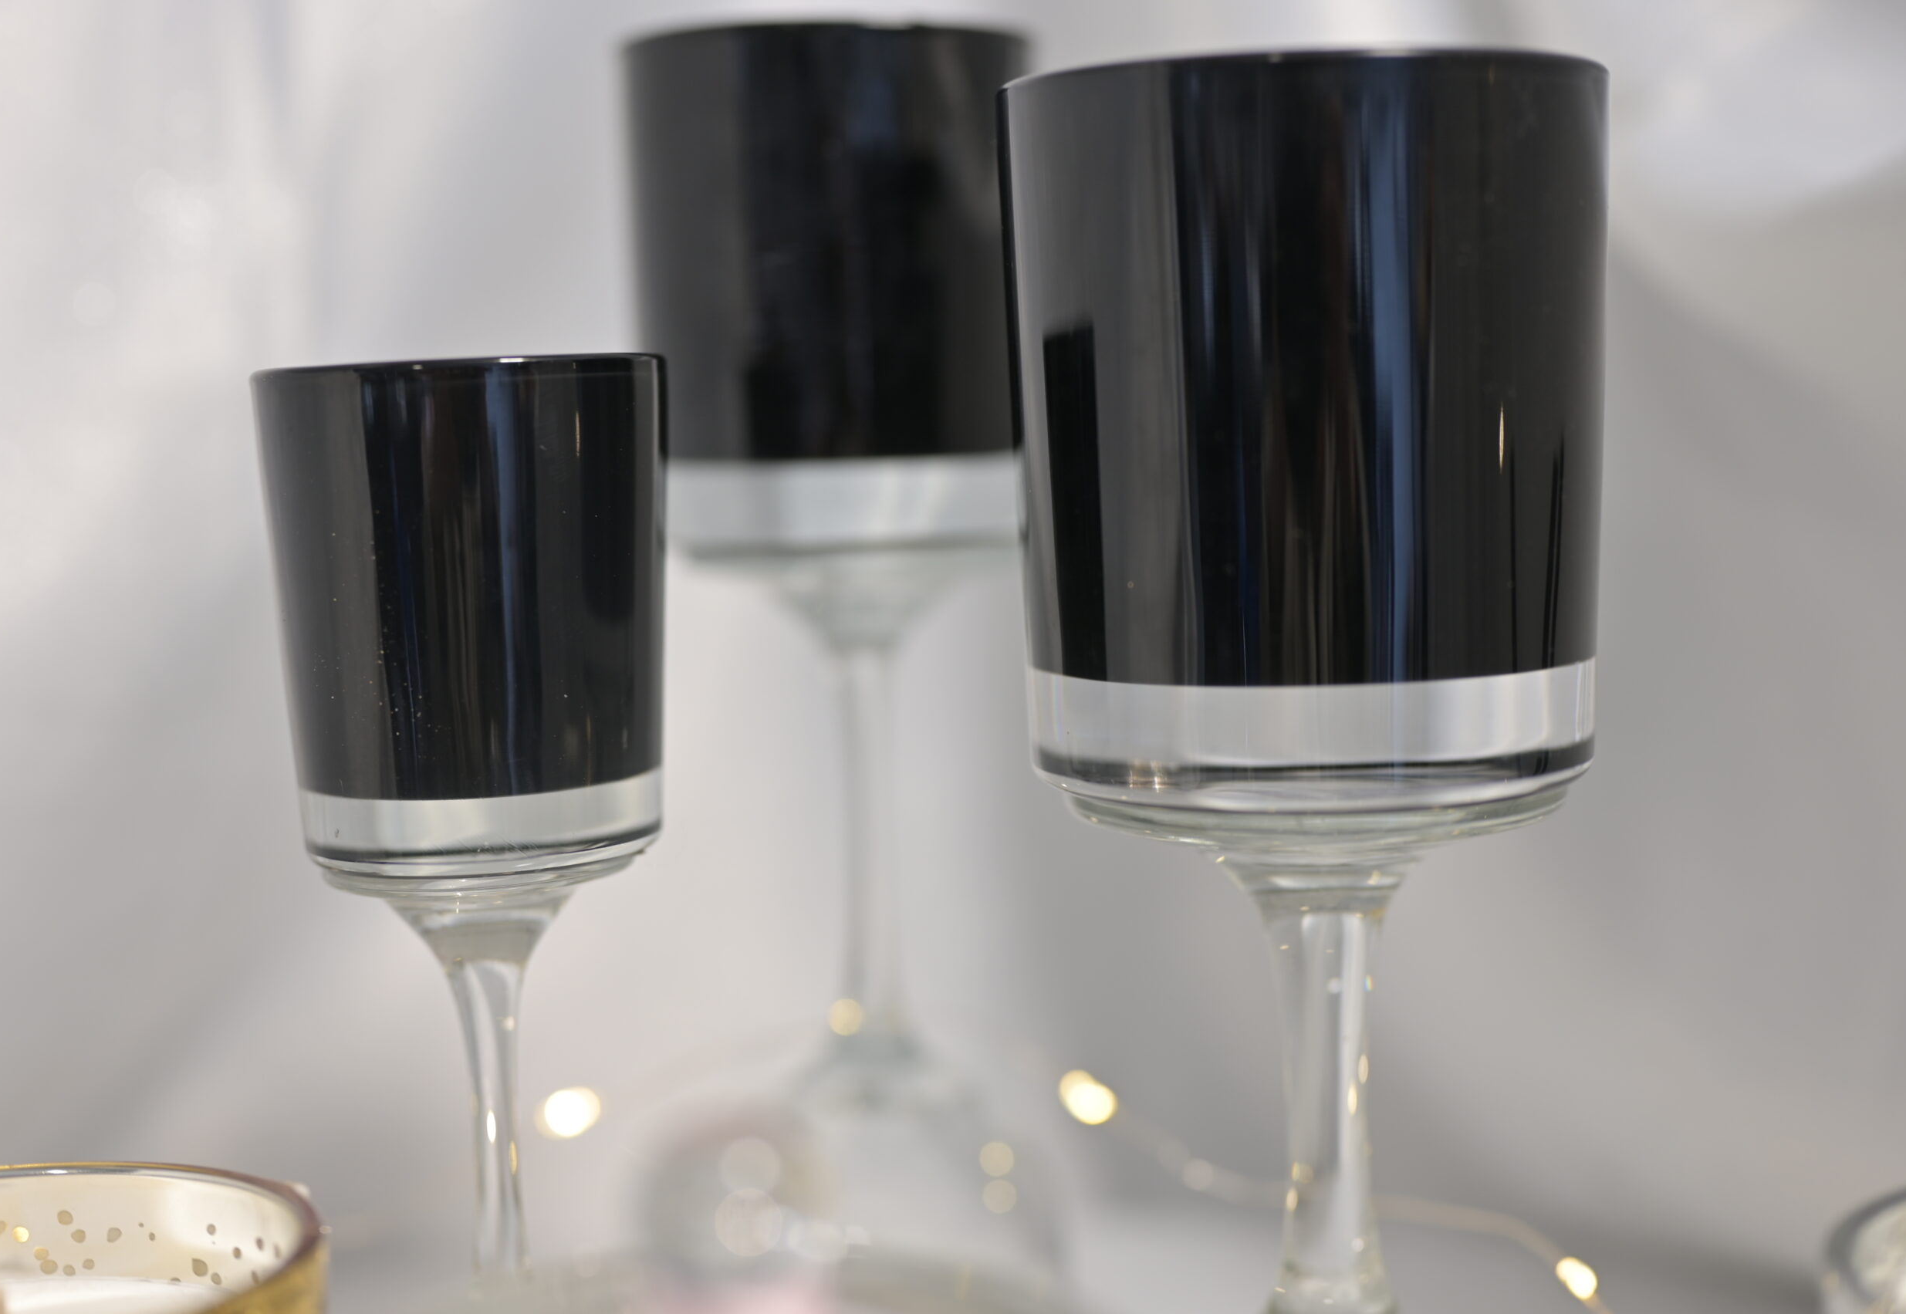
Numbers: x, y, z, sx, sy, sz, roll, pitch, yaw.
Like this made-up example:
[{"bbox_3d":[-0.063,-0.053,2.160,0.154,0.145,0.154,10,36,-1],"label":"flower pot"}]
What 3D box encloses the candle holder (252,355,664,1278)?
[{"bbox_3d":[-0.079,0.057,0.470,0.070,0.214,0.070,-2,6,0],"label":"candle holder"}]

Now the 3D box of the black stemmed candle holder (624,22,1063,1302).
[{"bbox_3d":[-0.025,-0.001,0.658,0.099,0.288,0.099,-2,6,0],"label":"black stemmed candle holder"}]

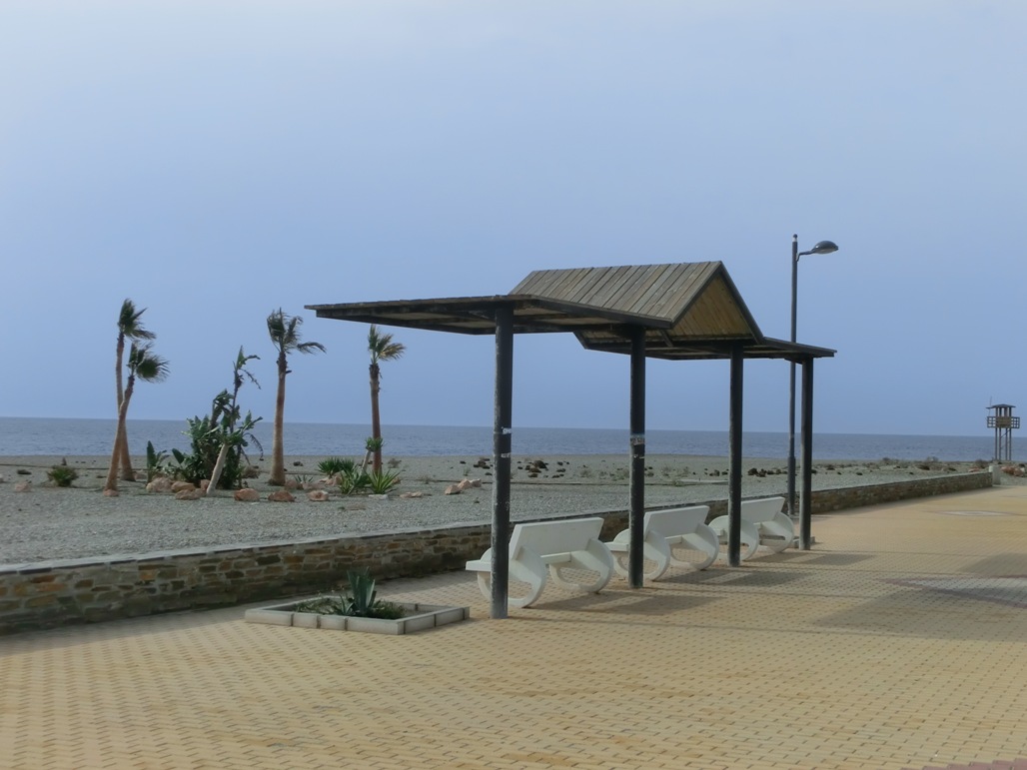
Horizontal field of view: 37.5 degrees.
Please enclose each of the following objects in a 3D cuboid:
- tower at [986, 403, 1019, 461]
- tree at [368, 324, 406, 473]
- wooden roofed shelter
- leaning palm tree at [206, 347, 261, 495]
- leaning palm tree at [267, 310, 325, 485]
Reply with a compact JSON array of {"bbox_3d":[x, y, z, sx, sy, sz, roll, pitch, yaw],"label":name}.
[{"bbox_3d":[46.891,4.595,145.000,2.600,5.553,2.600,0,-2,39],"label":"tower"},{"bbox_3d":[-4.141,0.458,49.577,1.207,4.910,1.250,1,-2,0],"label":"tree"},{"bbox_3d":[1.247,0.408,18.083,2.583,3.679,8.905,0,-2,29],"label":"wooden roofed shelter"},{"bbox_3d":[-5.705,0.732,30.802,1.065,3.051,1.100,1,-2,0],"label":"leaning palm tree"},{"bbox_3d":[-5.429,0.311,37.635,1.398,4.398,1.400,1,-2,0],"label":"leaning palm tree"}]

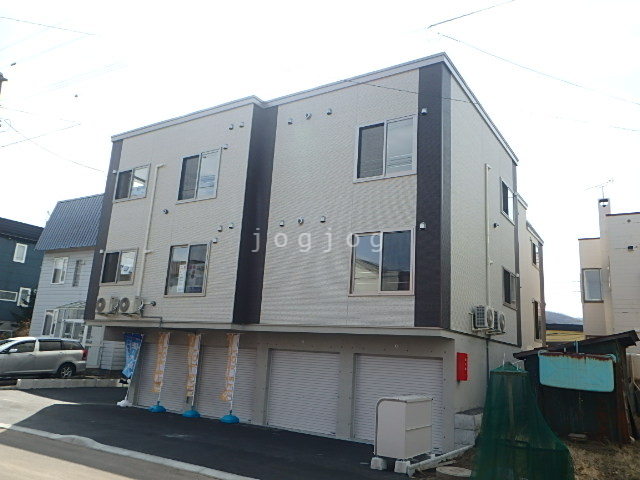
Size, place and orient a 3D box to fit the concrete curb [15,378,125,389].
[{"bbox_3d":[-9.206,5.359,19.307,0.170,0.317,4.171,-5,-15,33],"label":"concrete curb"}]

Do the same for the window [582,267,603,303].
[{"bbox_3d":[9.229,1.547,17.468,0.605,1.209,0.100,-5,-15,33],"label":"window"}]

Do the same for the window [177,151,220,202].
[{"bbox_3d":[-3.724,-1.925,15.907,1.714,1.552,0.100,-5,-15,33],"label":"window"}]

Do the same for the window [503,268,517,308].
[{"bbox_3d":[6.134,1.596,16.649,0.100,1.161,1.790,-5,-15,33],"label":"window"}]

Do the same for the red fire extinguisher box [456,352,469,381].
[{"bbox_3d":[3.235,2.876,11.707,0.170,0.610,0.280,-5,-15,33],"label":"red fire extinguisher box"}]

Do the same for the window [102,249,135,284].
[{"bbox_3d":[-6.634,0.903,17.086,1.755,1.170,0.100,-5,-15,33],"label":"window"}]

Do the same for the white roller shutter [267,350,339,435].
[{"bbox_3d":[-0.452,4.043,13.962,2.300,2.040,0.080,-5,-15,33],"label":"white roller shutter"}]

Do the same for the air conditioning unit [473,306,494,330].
[{"bbox_3d":[4.144,1.999,13.107,0.290,0.540,0.780,-5,-15,33],"label":"air conditioning unit"}]

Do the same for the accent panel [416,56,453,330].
[{"bbox_3d":[2.710,-1.143,12.302,0.620,6.420,0.570,-5,-15,33],"label":"accent panel"}]

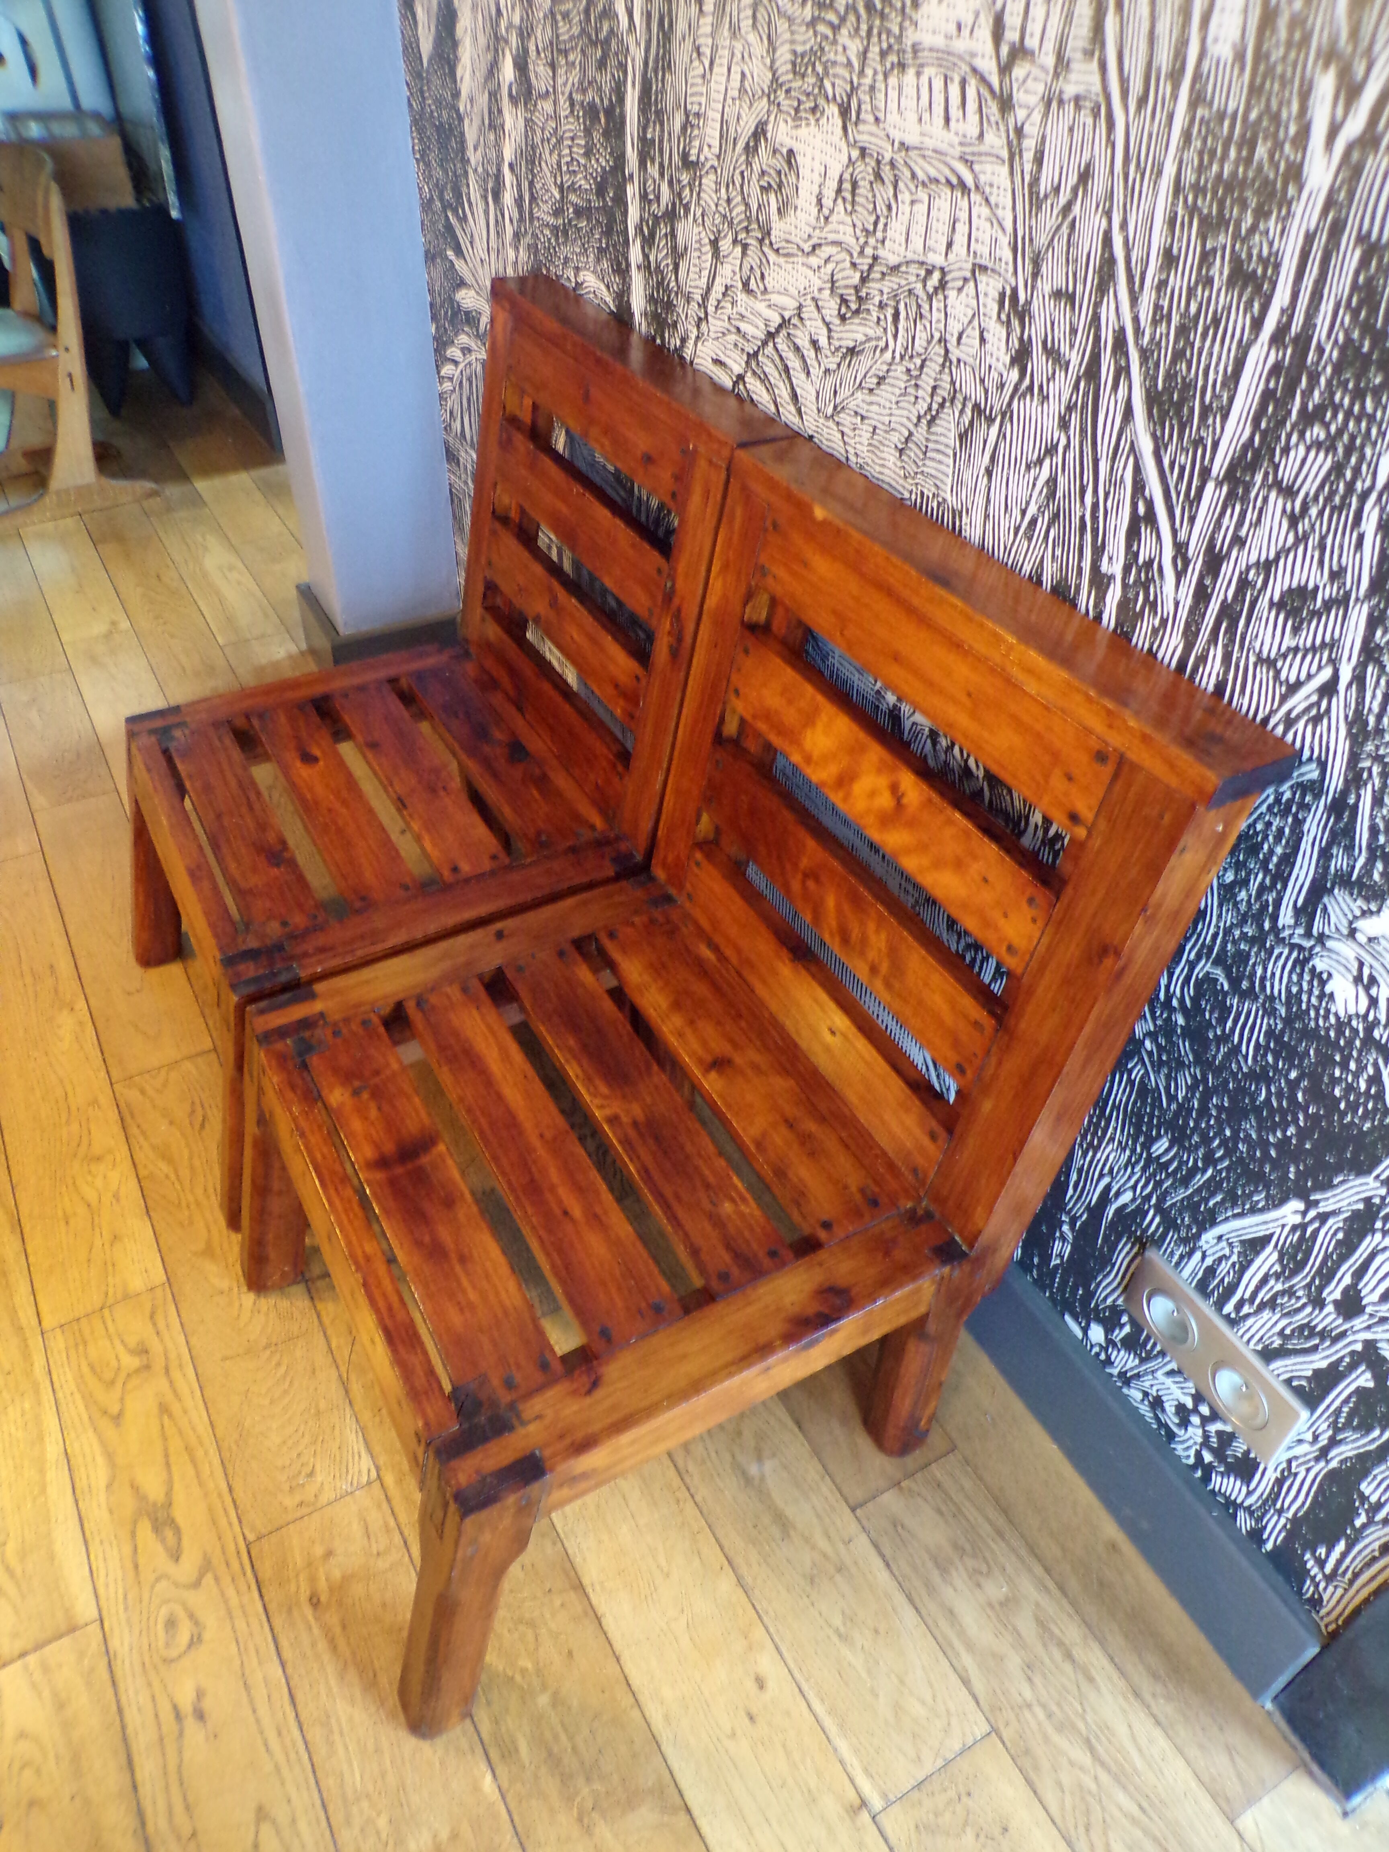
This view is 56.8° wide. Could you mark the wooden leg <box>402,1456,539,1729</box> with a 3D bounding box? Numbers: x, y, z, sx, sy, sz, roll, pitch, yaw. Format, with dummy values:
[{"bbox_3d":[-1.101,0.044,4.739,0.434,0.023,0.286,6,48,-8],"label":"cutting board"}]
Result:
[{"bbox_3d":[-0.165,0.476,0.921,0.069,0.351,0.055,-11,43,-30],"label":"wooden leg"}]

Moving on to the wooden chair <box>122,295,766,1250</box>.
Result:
[{"bbox_3d":[-0.321,-0.191,1.378,0.627,0.748,0.513,-19,46,-22],"label":"wooden chair"}]

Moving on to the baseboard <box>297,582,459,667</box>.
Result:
[{"bbox_3d":[-0.519,-0.475,2.111,0.201,0.127,0.205,-19,47,-23],"label":"baseboard"}]

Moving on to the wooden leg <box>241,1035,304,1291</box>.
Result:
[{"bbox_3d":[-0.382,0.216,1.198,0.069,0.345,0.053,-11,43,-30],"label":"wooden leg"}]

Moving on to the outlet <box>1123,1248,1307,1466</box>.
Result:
[{"bbox_3d":[0.393,0.328,0.983,0.014,0.079,0.156,-19,47,-23],"label":"outlet"}]

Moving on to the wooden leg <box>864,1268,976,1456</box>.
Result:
[{"bbox_3d":[0.189,0.357,1.087,0.053,0.334,0.053,-22,48,-20],"label":"wooden leg"}]

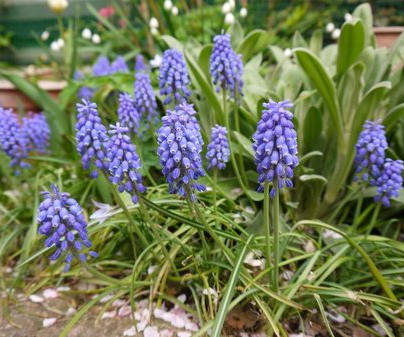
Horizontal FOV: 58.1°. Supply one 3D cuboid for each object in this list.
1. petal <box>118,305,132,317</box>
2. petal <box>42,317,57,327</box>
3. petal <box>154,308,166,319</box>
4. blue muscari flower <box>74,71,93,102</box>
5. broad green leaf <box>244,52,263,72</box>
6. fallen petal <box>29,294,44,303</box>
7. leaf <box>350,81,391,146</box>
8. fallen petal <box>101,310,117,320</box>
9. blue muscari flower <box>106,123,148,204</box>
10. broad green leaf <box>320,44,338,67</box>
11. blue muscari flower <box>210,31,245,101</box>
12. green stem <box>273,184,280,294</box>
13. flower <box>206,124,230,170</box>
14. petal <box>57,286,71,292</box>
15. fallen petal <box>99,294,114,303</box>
[{"bbox_3d":[-0.052,0.095,0.242,0.009,0.003,0.008,0,18,0],"label":"petal"},{"bbox_3d":[-0.125,0.125,0.298,0.013,0.003,0.010,0,22,0],"label":"petal"},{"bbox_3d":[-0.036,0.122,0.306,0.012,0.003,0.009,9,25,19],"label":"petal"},{"bbox_3d":[-0.176,-0.122,0.540,0.028,0.050,0.028,0,21,0],"label":"blue muscari flower"},{"bbox_3d":[0.071,-0.146,0.500,0.022,0.040,0.012,22,18,0],"label":"broad green leaf"},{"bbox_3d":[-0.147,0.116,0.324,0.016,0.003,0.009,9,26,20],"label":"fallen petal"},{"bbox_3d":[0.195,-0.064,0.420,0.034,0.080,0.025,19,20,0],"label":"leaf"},{"bbox_3d":[-0.077,0.123,0.304,0.013,0.003,0.010,0,22,0],"label":"fallen petal"},{"bbox_3d":[-0.062,-0.005,0.300,0.028,0.066,0.028,-15,20,0],"label":"blue muscari flower"},{"bbox_3d":[0.167,-0.148,0.480,0.025,0.034,0.014,5,24,-2],"label":"broad green leaf"},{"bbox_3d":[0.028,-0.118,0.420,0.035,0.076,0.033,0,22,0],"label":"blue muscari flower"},{"bbox_3d":[0.062,0.059,0.305,0.004,0.105,0.004,0,22,0],"label":"green stem"},{"bbox_3d":[0.015,-0.021,0.360,0.024,0.045,0.024,3,18,0],"label":"flower"},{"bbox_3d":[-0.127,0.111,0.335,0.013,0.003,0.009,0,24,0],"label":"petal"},{"bbox_3d":[-0.079,0.107,0.300,0.013,0.003,0.009,0,21,0],"label":"fallen petal"}]

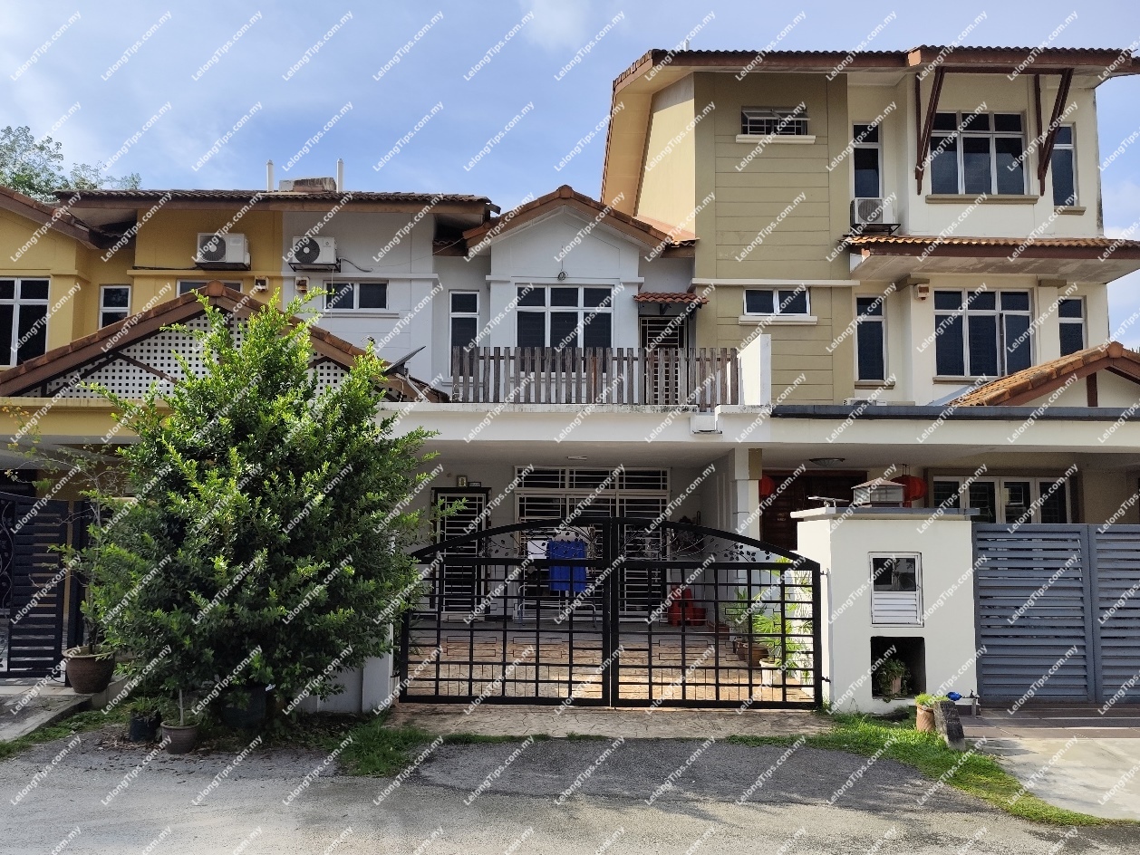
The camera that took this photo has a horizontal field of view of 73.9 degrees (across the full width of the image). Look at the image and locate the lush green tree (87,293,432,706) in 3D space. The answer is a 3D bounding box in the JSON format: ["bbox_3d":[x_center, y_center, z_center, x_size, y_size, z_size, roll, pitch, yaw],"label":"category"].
[{"bbox_3d":[-2.397,0.556,5.850,2.550,3.100,2.400,0,-6,0],"label":"lush green tree"}]

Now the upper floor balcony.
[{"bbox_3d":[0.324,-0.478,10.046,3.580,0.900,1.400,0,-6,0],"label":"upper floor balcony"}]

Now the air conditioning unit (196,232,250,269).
[{"bbox_3d":[-5.673,-2.894,12.499,0.780,0.520,0.310,0,-6,0],"label":"air conditioning unit"}]

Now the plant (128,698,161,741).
[{"bbox_3d":[-3.454,2.369,6.150,0.270,0.360,0.270,1,-6,-1],"label":"plant"}]

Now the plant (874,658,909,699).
[{"bbox_3d":[2.764,2.158,6.500,0.300,0.350,0.280,0,-6,0],"label":"plant"}]

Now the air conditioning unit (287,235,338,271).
[{"bbox_3d":[-4.188,-2.859,12.350,0.760,0.520,0.340,1,-6,-1],"label":"air conditioning unit"}]

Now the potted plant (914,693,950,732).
[{"bbox_3d":[2.772,2.185,5.800,0.270,0.290,0.250,0,-6,0],"label":"potted plant"}]

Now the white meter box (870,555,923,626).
[{"bbox_3d":[2.713,1.361,6.380,0.430,0.610,0.160,0,-6,0],"label":"white meter box"}]

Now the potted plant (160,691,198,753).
[{"bbox_3d":[-3.012,2.278,5.850,0.310,0.460,0.310,1,-6,-1],"label":"potted plant"}]

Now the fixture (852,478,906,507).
[{"bbox_3d":[3.120,0.663,7.650,0.380,0.310,0.400,1,-6,-1],"label":"fixture"}]

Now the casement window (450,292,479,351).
[{"bbox_3d":[-1.819,-1.602,13.000,0.510,1.500,0.100,1,-6,-1],"label":"casement window"}]

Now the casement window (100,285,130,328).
[{"bbox_3d":[-7.762,-1.705,12.900,0.520,1.480,0.100,1,-6,-1],"label":"casement window"}]

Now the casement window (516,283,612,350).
[{"bbox_3d":[-0.086,-1.635,12.600,1.620,1.460,0.120,0,-6,0],"label":"casement window"}]

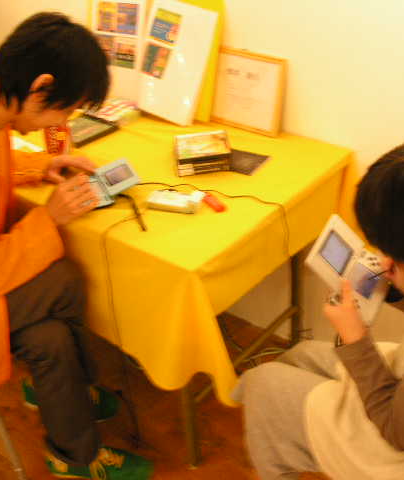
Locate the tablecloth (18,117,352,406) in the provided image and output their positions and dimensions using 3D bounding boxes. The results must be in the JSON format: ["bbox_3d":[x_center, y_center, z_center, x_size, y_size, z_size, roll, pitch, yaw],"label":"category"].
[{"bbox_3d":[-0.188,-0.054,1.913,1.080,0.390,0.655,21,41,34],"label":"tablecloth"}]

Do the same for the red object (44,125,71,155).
[{"bbox_3d":[-0.372,-0.267,1.796,0.066,0.118,0.066,-11,33,-10],"label":"red object"}]

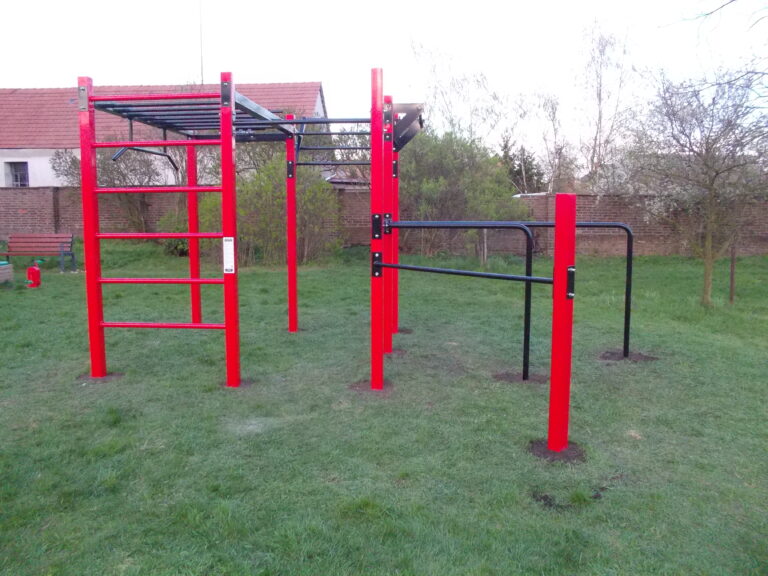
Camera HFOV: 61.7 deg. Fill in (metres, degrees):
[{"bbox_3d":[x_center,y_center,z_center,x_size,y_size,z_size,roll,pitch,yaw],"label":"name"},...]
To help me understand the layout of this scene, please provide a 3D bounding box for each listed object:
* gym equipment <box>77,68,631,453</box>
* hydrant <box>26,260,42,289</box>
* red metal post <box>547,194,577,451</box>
[{"bbox_3d":[-0.117,-0.563,6.285,5.337,2.778,4.295,1,6,5],"label":"gym equipment"},{"bbox_3d":[-6.803,-0.267,12.495,0.260,0.528,0.250,-3,7,-28],"label":"hydrant"},{"bbox_3d":[1.153,0.234,4.144,0.095,1.659,0.095,-5,8,-41],"label":"red metal post"}]

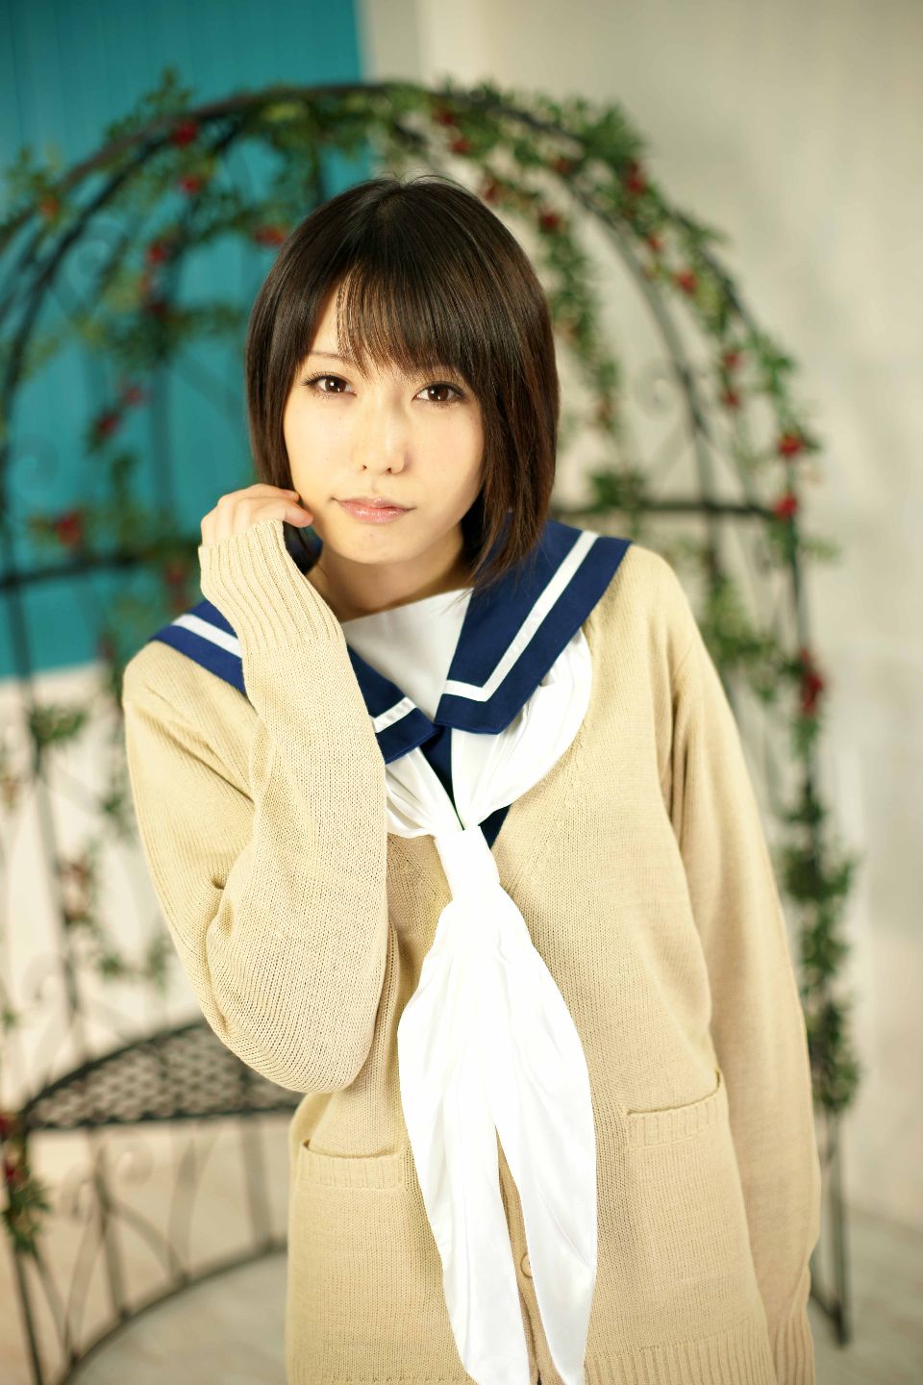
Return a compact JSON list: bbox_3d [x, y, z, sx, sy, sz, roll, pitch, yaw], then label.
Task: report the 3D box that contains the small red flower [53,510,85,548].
[{"bbox_3d":[-0.619,-0.257,3.030,0.050,0.058,0.045,-8,10,-11],"label":"small red flower"}]

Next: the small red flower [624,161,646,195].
[{"bbox_3d":[0.235,-0.696,2.600,0.030,0.045,0.027,-5,10,6],"label":"small red flower"}]

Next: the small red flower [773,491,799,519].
[{"bbox_3d":[0.450,-0.259,2.665,0.035,0.038,0.031,-4,10,10],"label":"small red flower"}]

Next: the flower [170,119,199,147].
[{"bbox_3d":[-0.378,-0.761,2.620,0.037,0.037,0.034,-7,10,-6],"label":"flower"}]

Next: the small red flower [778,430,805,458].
[{"bbox_3d":[0.454,-0.342,2.650,0.036,0.038,0.033,-4,10,10],"label":"small red flower"}]

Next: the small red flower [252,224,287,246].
[{"bbox_3d":[-0.298,-0.708,2.980,0.052,0.033,0.036,-7,10,-4],"label":"small red flower"}]

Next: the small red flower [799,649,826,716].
[{"bbox_3d":[0.495,-0.014,2.710,0.037,0.090,0.033,-4,10,10],"label":"small red flower"}]

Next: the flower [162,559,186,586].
[{"bbox_3d":[-0.471,-0.197,3.160,0.038,0.043,0.034,-7,10,-8],"label":"flower"}]

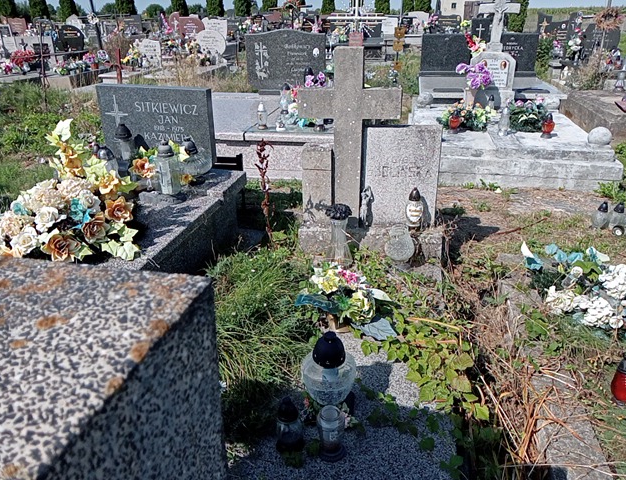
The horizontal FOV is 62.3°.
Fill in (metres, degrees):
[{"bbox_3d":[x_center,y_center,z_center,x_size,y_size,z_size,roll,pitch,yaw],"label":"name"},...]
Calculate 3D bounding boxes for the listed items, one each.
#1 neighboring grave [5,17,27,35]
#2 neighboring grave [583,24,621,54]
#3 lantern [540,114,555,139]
[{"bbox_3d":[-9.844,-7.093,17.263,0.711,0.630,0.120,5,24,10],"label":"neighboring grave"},{"bbox_3d":[6.058,-4.151,10.912,0.739,0.725,0.120,4,24,10],"label":"neighboring grave"},{"bbox_3d":[2.438,-1.180,5.323,0.127,0.237,0.127,4,24,10],"label":"lantern"}]

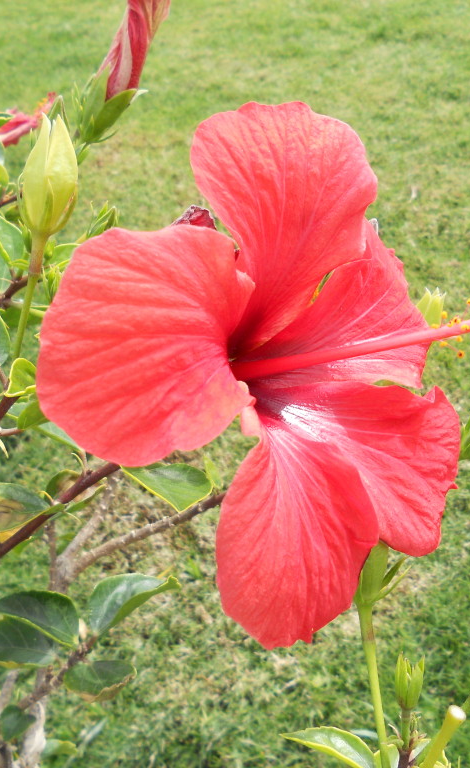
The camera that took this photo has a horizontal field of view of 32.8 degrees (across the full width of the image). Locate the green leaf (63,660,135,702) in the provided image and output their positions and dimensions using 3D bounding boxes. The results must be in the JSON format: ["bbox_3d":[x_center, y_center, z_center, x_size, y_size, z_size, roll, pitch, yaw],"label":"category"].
[{"bbox_3d":[-0.068,0.149,0.400,0.035,0.030,0.009,-8,28,4],"label":"green leaf"}]

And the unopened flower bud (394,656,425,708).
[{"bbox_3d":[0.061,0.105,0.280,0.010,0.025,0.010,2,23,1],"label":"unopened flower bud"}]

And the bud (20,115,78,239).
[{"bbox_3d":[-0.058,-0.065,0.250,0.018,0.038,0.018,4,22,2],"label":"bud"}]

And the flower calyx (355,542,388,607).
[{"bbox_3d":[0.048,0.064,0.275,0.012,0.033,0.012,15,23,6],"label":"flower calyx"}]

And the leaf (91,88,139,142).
[{"bbox_3d":[-0.051,-0.113,0.338,0.030,0.012,0.006,-45,41,9],"label":"leaf"}]

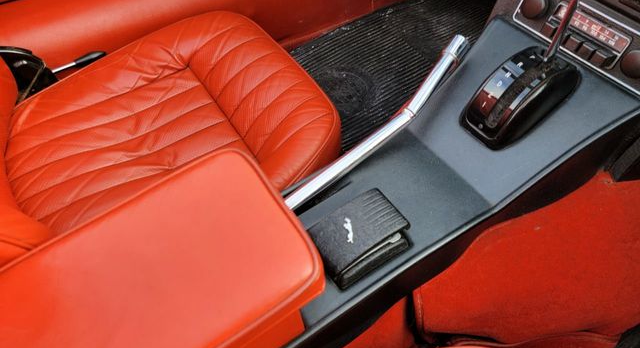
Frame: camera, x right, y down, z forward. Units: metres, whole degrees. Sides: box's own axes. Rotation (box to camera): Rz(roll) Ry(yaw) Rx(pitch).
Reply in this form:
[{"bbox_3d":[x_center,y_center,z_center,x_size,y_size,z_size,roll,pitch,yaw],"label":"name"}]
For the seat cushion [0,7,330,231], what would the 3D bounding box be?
[{"bbox_3d":[-0.239,-0.046,0.747,0.500,0.140,0.480,-27,55,-20],"label":"seat cushion"}]

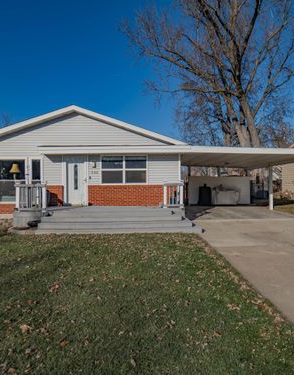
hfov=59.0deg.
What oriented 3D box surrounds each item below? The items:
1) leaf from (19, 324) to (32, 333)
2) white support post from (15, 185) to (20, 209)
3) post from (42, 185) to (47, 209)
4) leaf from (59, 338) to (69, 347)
[{"bbox_3d":[-1.249,1.450,2.674,0.125,0.040,0.100,0,0,0],"label":"leaf"},{"bbox_3d":[-4.767,0.388,9.600,0.125,0.900,0.125,0,0,0],"label":"white support post"},{"bbox_3d":[-3.745,0.420,9.500,0.130,0.900,0.130,0,0,0],"label":"post"},{"bbox_3d":[-0.772,1.450,2.432,0.095,0.040,0.090,0,0,0],"label":"leaf"}]

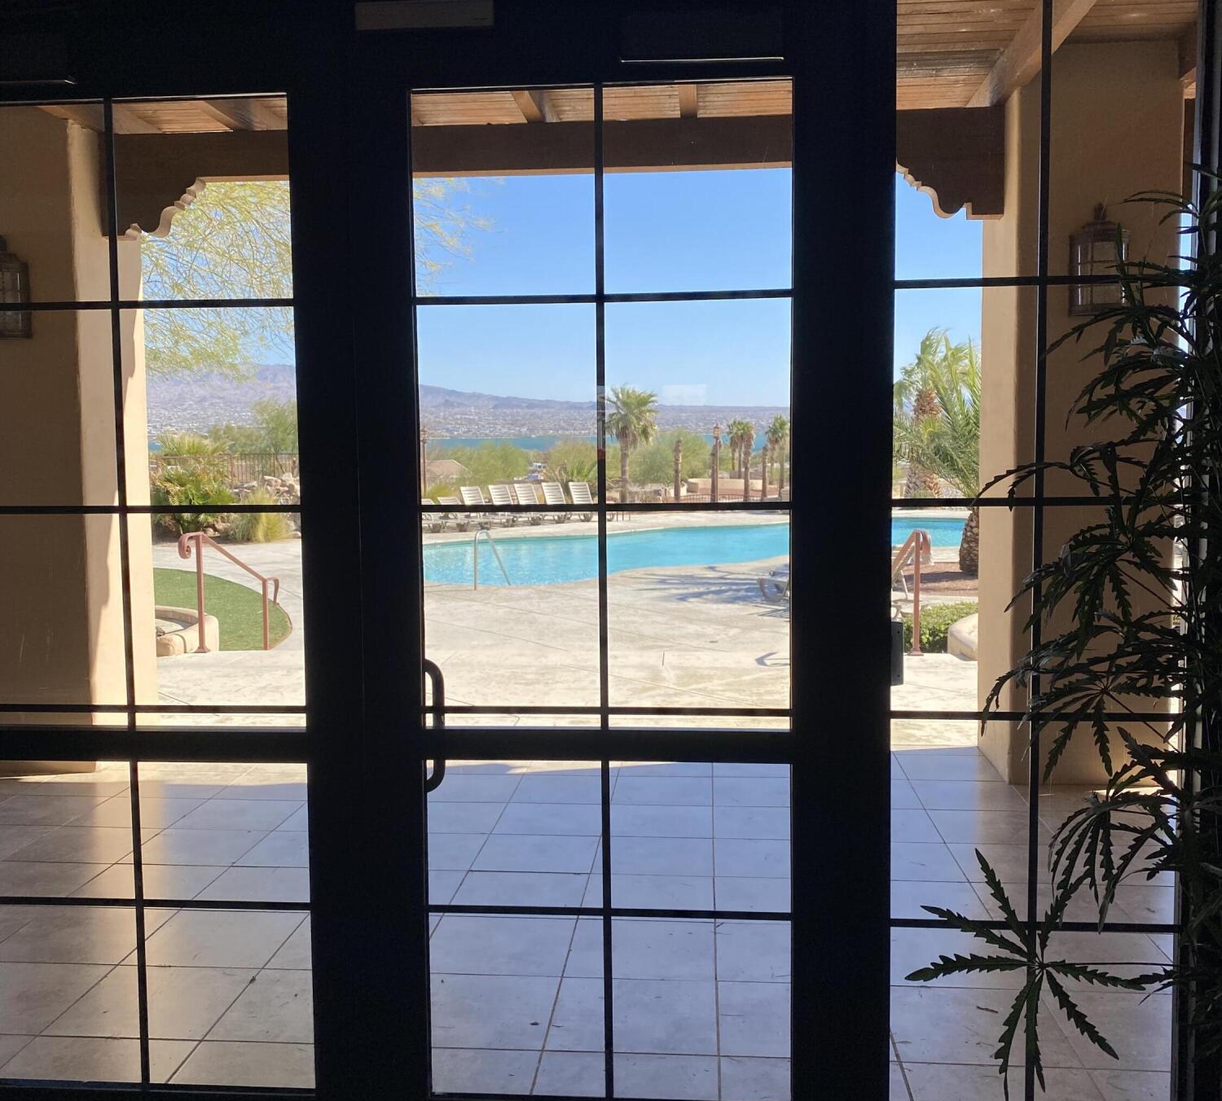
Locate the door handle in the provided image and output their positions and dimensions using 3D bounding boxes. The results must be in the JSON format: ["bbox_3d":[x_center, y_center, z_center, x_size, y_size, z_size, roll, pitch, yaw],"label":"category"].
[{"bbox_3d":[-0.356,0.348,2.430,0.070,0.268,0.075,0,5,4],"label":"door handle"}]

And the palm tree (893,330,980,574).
[{"bbox_3d":[5.526,-1.472,18.431,2.900,3.680,2.900,0,5,4],"label":"palm tree"}]

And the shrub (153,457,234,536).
[{"bbox_3d":[-9.484,-1.159,27.237,1.950,1.720,1.800,0,5,4],"label":"shrub"}]

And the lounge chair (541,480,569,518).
[{"bbox_3d":[-1.126,-1.205,30.967,0.680,0.930,1.750,-5,7,-37],"label":"lounge chair"}]

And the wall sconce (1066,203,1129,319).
[{"bbox_3d":[2.158,-1.282,5.417,0.250,0.485,0.180,0,5,4],"label":"wall sconce"}]

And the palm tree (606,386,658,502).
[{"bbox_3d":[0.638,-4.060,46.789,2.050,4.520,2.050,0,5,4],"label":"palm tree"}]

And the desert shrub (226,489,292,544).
[{"bbox_3d":[-7.482,-0.785,26.037,1.300,1.130,1.150,0,5,4],"label":"desert shrub"}]

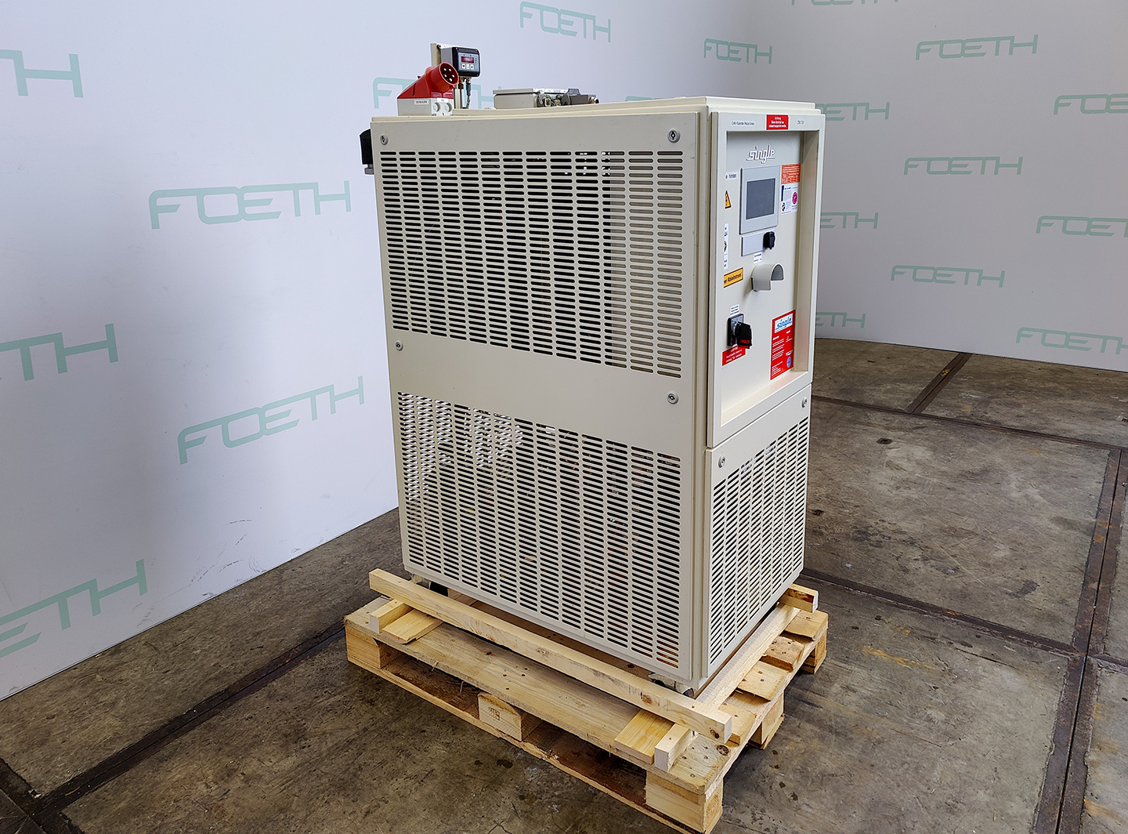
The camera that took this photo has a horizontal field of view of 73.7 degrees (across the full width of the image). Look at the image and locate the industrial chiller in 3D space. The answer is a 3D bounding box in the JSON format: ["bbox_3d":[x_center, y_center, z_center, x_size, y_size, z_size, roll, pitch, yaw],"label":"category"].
[{"bbox_3d":[0.090,-0.070,2.101,1.027,1.441,0.605,11,22,35],"label":"industrial chiller"}]

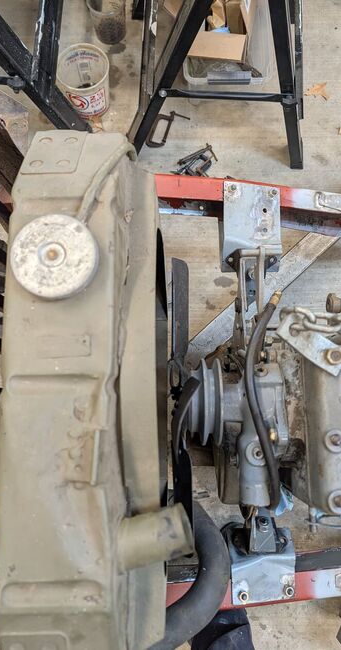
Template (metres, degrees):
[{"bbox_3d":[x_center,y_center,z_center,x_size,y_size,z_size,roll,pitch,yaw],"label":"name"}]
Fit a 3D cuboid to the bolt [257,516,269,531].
[{"bbox_3d":[0.159,0.342,0.775,0.018,0.020,0.018,-9,36,0],"label":"bolt"}]

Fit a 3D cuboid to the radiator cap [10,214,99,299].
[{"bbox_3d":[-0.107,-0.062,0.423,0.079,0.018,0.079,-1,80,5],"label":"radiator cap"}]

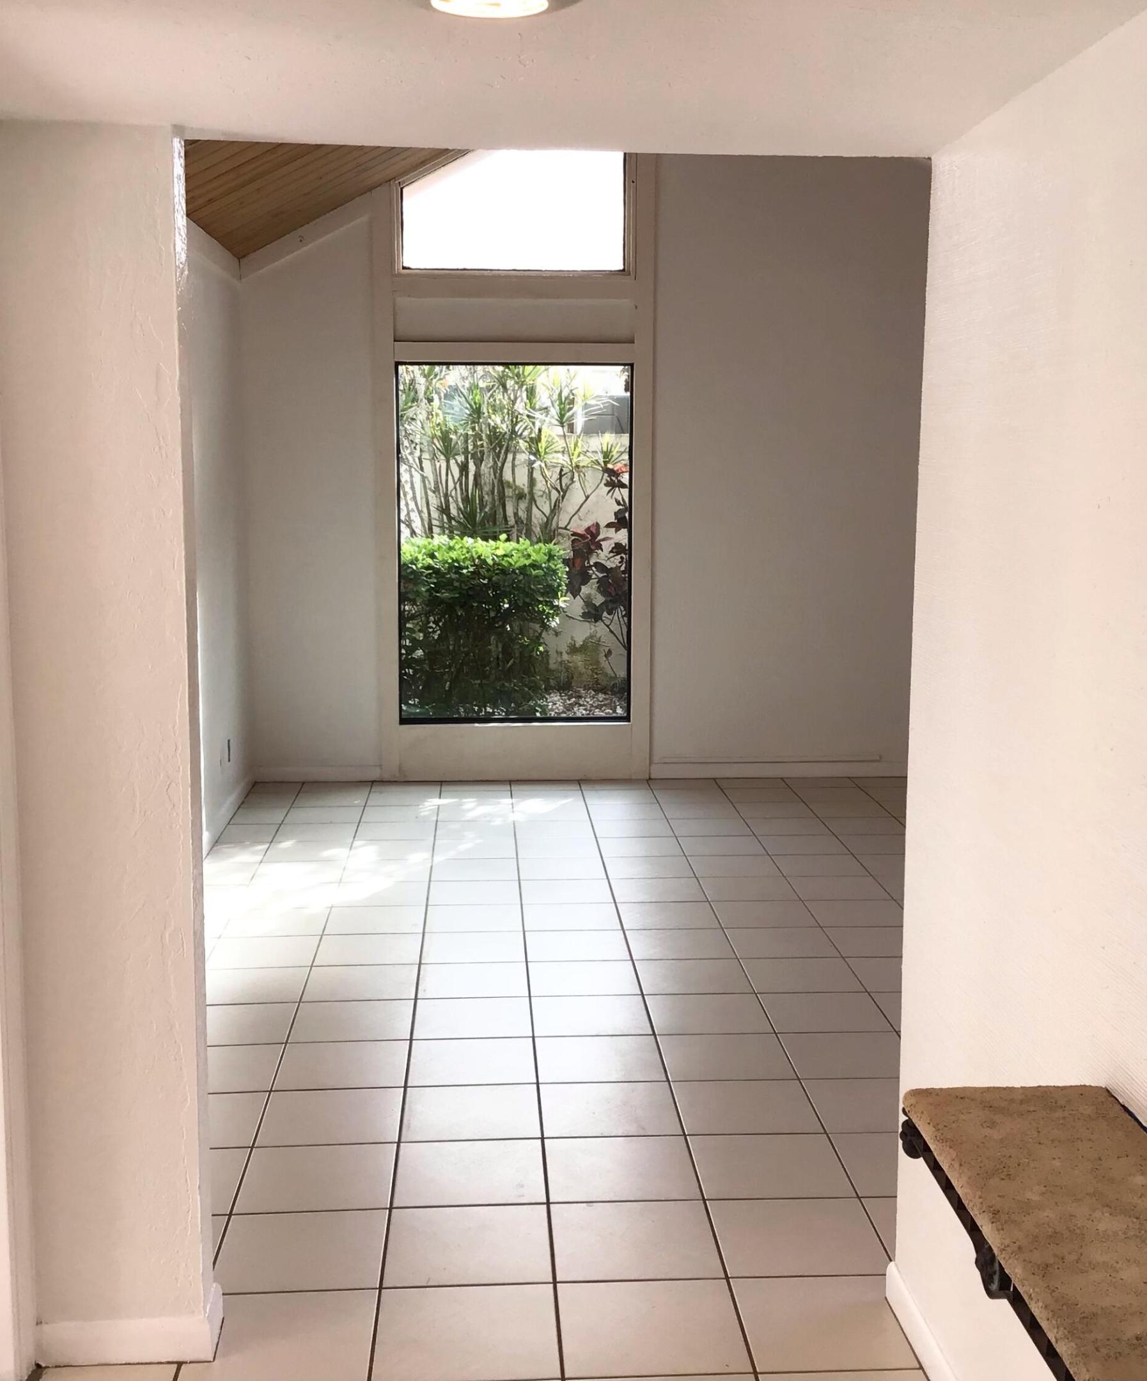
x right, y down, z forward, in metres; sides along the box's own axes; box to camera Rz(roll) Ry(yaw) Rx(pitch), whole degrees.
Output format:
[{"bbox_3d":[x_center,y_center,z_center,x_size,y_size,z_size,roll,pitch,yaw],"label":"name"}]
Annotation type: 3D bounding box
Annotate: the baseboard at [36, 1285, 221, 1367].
[{"bbox_3d":[-0.804,1.155,3.026,0.309,0.087,0.151,0,8,-3],"label":"baseboard"}]

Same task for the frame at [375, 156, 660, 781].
[{"bbox_3d":[-0.284,-1.155,8.111,1.355,3.238,0.120,0,8,-3],"label":"frame"}]

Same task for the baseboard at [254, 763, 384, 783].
[{"bbox_3d":[-1.272,0.420,8.237,0.635,0.082,0.017,0,8,-3],"label":"baseboard"}]

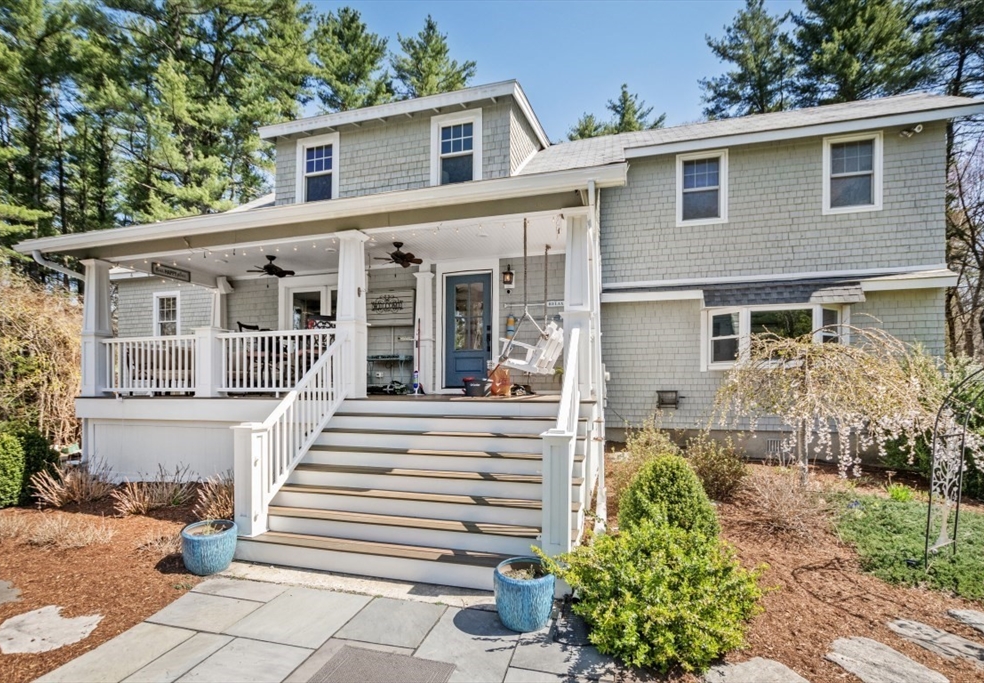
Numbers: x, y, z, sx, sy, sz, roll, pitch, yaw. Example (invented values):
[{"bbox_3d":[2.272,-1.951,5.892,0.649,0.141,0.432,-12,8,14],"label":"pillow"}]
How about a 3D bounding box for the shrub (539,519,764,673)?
[{"bbox_3d":[1.146,1.713,3.200,1.450,0.760,1.320,-1,-3,15],"label":"shrub"}]

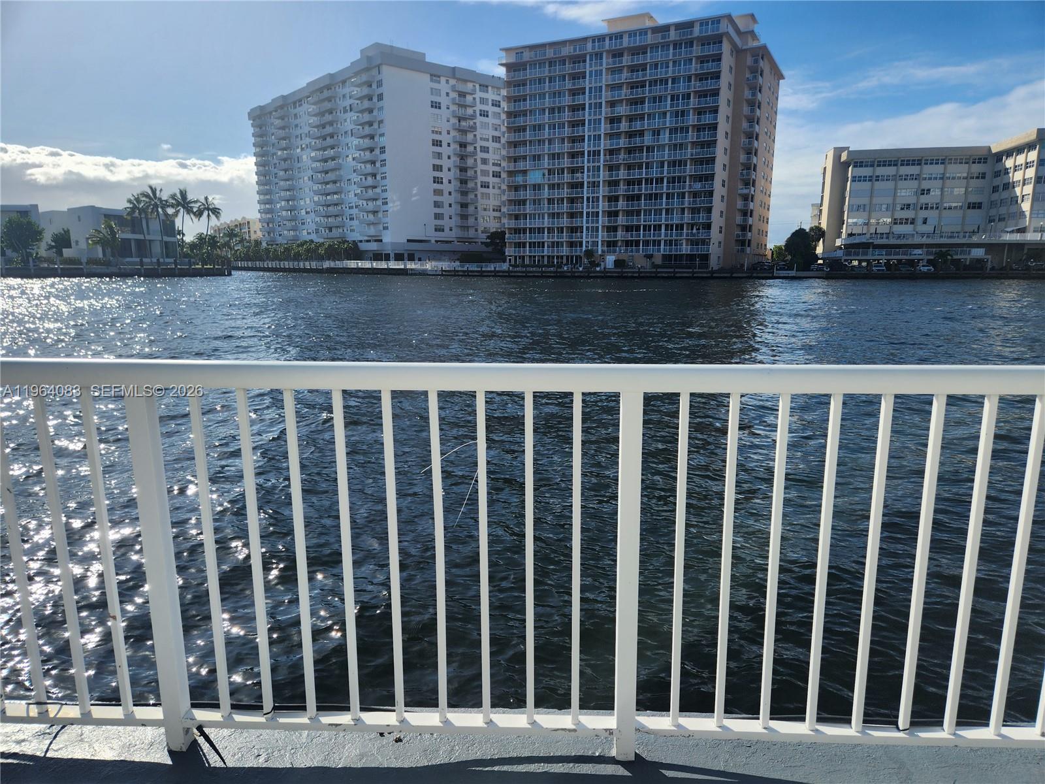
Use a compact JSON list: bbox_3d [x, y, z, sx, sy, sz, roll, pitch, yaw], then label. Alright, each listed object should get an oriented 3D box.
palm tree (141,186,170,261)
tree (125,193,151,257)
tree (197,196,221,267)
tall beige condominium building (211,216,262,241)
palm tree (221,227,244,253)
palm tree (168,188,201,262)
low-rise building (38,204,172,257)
[{"bbox_3d":[-63.240,-29.060,120.710,5.210,13.050,5.210,0,11,0],"label":"palm tree"},{"bbox_3d":[-66.540,-28.530,120.810,4.800,11.690,4.800,0,11,0],"label":"tree"},{"bbox_3d":[-55.550,-28.700,123.830,4.770,11.920,4.770,0,11,0],"label":"tree"},{"bbox_3d":[-101.540,-57.560,266.860,18.000,15.370,62.000,-7,13,-32],"label":"tall beige condominium building"},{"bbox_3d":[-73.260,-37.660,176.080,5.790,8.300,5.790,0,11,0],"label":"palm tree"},{"bbox_3d":[-58.890,-29.060,121.720,5.680,12.820,5.680,0,11,0],"label":"palm tree"},{"bbox_3d":[-76.380,-28.940,128.800,15.000,9.080,17.500,4,12,22],"label":"low-rise building"}]

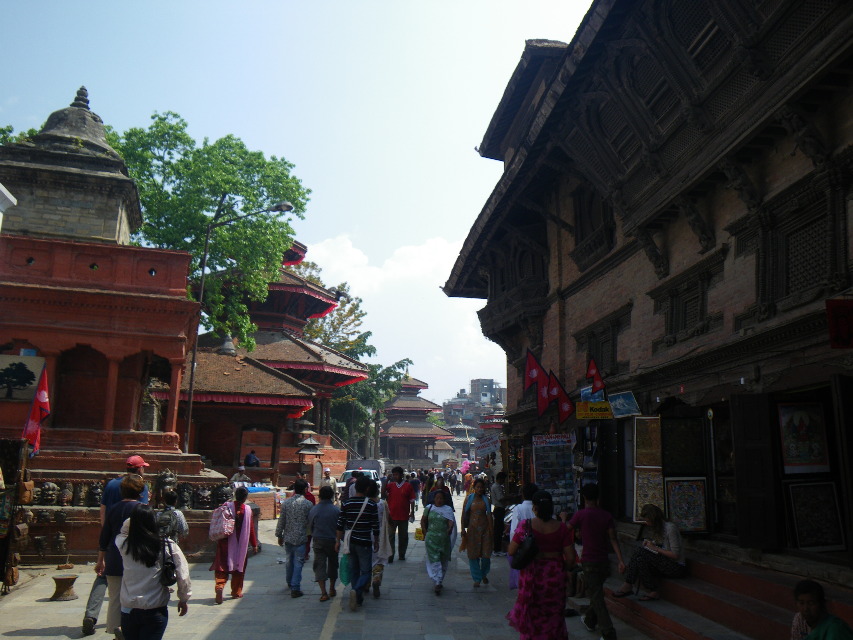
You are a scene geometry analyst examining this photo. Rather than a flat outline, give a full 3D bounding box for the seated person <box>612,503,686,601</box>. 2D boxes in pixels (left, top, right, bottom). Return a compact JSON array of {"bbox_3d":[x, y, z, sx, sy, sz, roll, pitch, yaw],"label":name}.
[{"bbox_3d":[2.777,2.909,8.692,0.880,1.060,0.470,3,-12,-8],"label":"seated person"}]

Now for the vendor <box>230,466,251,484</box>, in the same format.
[{"bbox_3d":[-6.559,5.579,24.209,0.650,0.860,0.600,5,-13,-15],"label":"vendor"}]

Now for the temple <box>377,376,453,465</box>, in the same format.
[{"bbox_3d":[-2.399,12.486,80.706,8.700,12.300,8.700,7,-13,-24],"label":"temple"}]

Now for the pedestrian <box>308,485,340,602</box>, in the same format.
[{"bbox_3d":[-1.370,3.076,9.586,0.460,1.530,0.420,2,-12,-4],"label":"pedestrian"}]

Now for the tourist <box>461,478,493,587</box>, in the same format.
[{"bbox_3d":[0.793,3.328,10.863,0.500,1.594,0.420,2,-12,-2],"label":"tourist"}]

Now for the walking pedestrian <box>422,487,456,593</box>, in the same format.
[{"bbox_3d":[0.208,3.295,10.347,0.500,1.490,0.380,1,-12,1],"label":"walking pedestrian"}]

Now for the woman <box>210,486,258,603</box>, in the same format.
[{"bbox_3d":[-2.565,3.053,9.480,0.580,1.480,0.450,2,-12,-3],"label":"woman"}]

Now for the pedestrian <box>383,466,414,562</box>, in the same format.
[{"bbox_3d":[-0.512,3.724,13.307,0.550,1.740,0.420,1,-12,0],"label":"pedestrian"}]

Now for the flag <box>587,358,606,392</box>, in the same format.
[{"bbox_3d":[3.046,1.006,12.400,0.330,0.600,0.100,2,-12,-5],"label":"flag"}]

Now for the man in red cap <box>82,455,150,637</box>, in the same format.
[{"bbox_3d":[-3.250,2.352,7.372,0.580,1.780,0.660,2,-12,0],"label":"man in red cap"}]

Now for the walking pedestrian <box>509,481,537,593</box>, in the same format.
[{"bbox_3d":[1.426,3.142,9.801,0.480,1.610,0.400,2,-12,-4],"label":"walking pedestrian"}]

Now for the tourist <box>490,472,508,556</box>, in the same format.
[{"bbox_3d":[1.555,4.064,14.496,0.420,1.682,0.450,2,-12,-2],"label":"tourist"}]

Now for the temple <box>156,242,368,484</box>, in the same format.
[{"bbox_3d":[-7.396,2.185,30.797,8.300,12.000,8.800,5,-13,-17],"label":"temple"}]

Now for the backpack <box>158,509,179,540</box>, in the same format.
[{"bbox_3d":[-3.477,2.756,9.300,0.300,0.430,0.200,3,-12,-7],"label":"backpack"}]

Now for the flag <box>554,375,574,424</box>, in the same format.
[{"bbox_3d":[2.620,1.511,13.200,0.450,0.920,0.120,2,-12,-5],"label":"flag"}]

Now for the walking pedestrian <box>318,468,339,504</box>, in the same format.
[{"bbox_3d":[-2.604,4.720,18.025,0.500,1.660,0.350,3,-12,-8],"label":"walking pedestrian"}]

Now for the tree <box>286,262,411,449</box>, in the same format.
[{"bbox_3d":[-6.858,4.452,56.001,10.500,19.000,10.000,1,-12,0],"label":"tree"}]

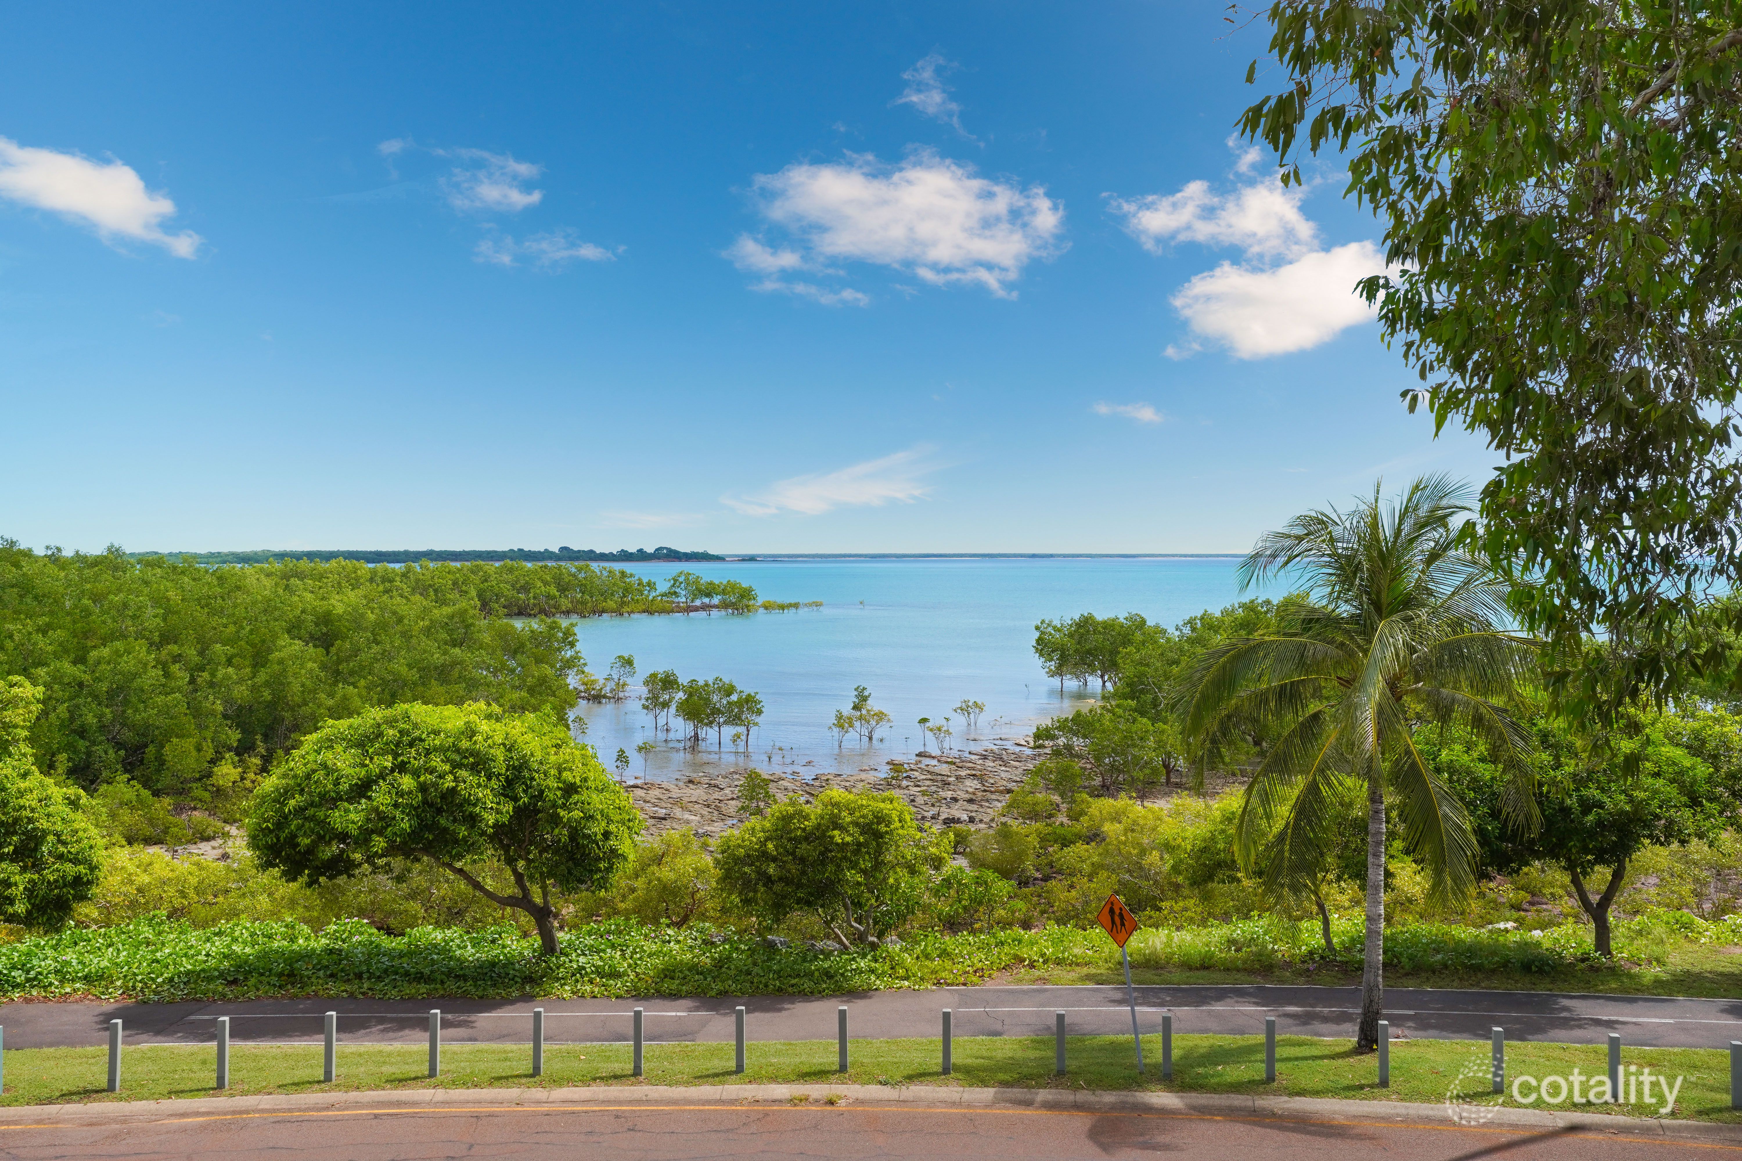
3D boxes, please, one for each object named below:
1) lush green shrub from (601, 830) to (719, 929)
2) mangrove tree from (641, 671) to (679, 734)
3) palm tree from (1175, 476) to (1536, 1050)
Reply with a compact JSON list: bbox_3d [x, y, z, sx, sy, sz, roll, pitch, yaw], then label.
[{"bbox_3d":[-4.609,6.589,37.000,2.640,2.300,2.500,0,1,0],"label":"lush green shrub"},{"bbox_3d":[-13.410,7.727,108.000,2.600,4.170,2.500,0,1,0],"label":"mangrove tree"},{"bbox_3d":[7.496,2.822,26.200,5.580,8.890,5.400,0,1,0],"label":"palm tree"}]

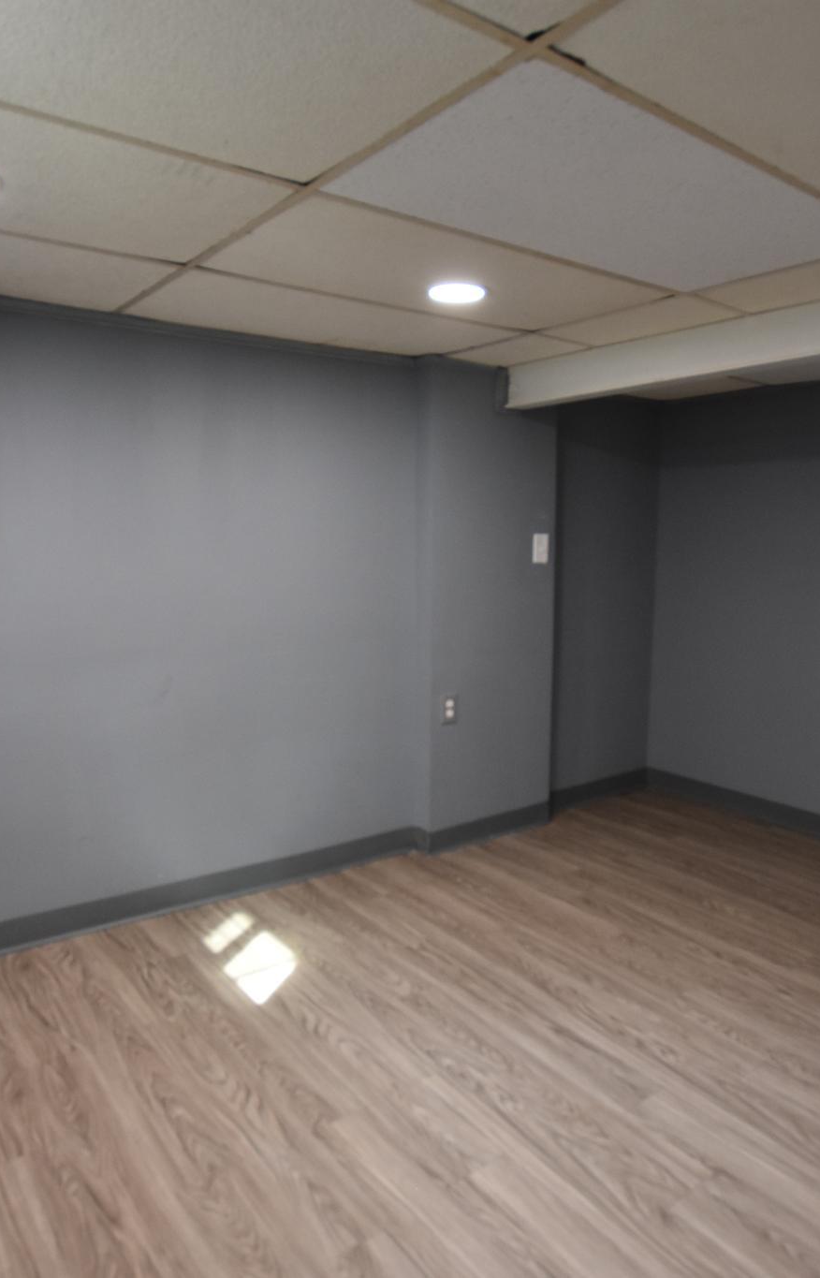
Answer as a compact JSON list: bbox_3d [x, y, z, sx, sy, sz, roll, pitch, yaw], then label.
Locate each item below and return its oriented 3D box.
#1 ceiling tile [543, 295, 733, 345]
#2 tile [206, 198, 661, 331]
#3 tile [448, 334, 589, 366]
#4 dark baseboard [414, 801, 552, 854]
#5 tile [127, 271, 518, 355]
[{"bbox_3d":[0.747,-1.053,2.660,0.325,0.020,0.584,-6,10,-37],"label":"ceiling tile"},{"bbox_3d":[0.112,-0.980,2.183,1.203,0.020,0.584,-6,10,-37],"label":"tile"},{"bbox_3d":[0.417,-1.120,3.091,0.325,0.020,0.444,-6,10,-37],"label":"tile"},{"bbox_3d":[0.376,0.847,3.610,0.750,0.105,0.018,-4,9,-37],"label":"dark baseboard"},{"bbox_3d":[-0.247,-1.053,2.651,1.203,0.020,0.538,-6,10,-37],"label":"tile"}]

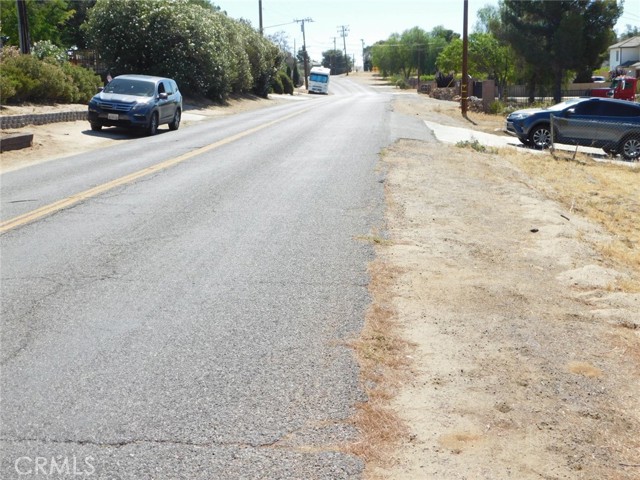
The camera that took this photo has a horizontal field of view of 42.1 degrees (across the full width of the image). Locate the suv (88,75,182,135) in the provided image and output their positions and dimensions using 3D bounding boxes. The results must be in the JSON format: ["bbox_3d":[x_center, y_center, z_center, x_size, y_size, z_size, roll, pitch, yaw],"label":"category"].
[{"bbox_3d":[-6.000,-4.530,27.500,2.020,1.770,4.920,4,11,4],"label":"suv"}]

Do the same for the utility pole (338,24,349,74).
[{"bbox_3d":[5.051,-37.415,164.088,2.400,9.710,0.400,-5,11,1],"label":"utility pole"}]

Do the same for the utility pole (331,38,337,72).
[{"bbox_3d":[4.221,-52.248,234.108,1.900,9.480,0.400,-2,11,0],"label":"utility pole"}]

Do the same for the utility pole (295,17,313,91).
[{"bbox_3d":[-2.074,-26.102,117.088,2.500,9.700,0.450,-3,11,0],"label":"utility pole"}]

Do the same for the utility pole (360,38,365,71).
[{"bbox_3d":[11.431,-49.003,221.174,0.800,8.780,0.450,-2,11,0],"label":"utility pole"}]

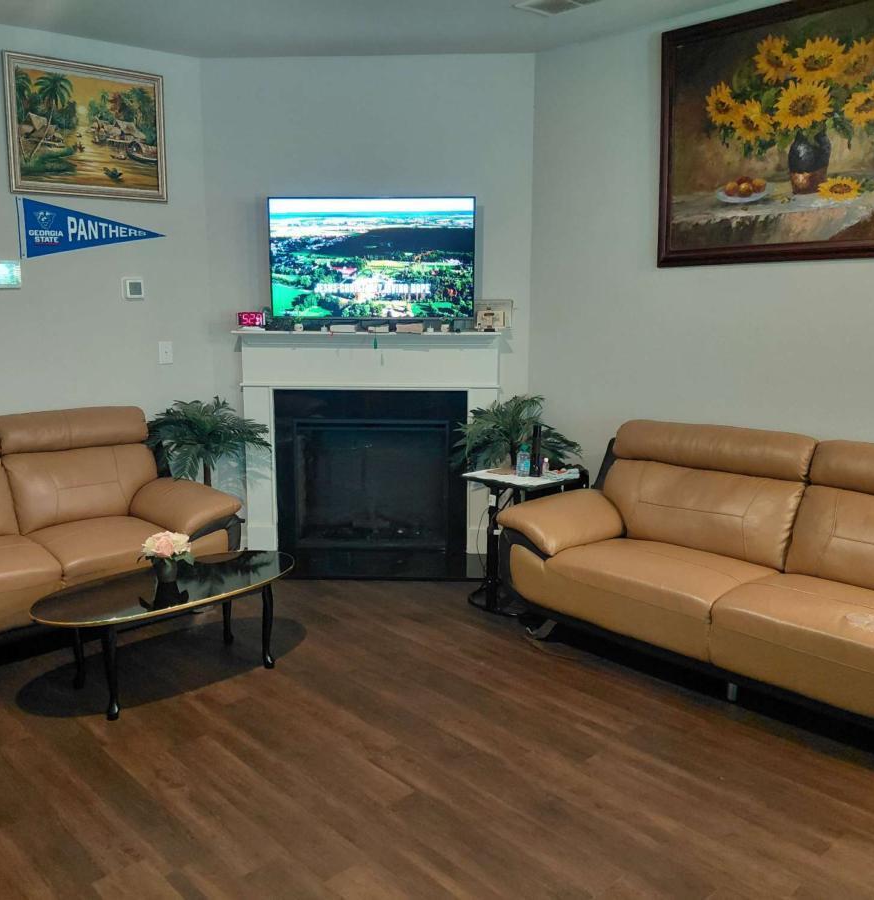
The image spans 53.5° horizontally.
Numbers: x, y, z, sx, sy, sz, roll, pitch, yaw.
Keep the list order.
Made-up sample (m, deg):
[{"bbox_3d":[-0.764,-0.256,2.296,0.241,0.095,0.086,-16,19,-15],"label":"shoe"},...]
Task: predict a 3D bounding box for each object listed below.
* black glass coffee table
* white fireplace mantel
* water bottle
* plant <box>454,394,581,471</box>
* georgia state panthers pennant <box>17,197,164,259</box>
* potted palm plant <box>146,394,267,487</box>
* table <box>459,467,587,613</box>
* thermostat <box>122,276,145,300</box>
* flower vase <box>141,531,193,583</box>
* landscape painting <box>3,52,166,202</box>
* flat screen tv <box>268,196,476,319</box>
[{"bbox_3d":[-1.036,0.709,3.425,0.575,0.387,1.140,8,12,42],"label":"black glass coffee table"},{"bbox_3d":[-0.401,-0.032,5.149,1.545,1.331,0.220,0,9,3],"label":"white fireplace mantel"},{"bbox_3d":[0.422,0.049,4.213,0.065,0.158,0.065,8,12,42],"label":"water bottle"},{"bbox_3d":[0.454,0.178,4.931,0.722,0.990,0.686,0,9,3],"label":"plant"},{"bbox_3d":[-1.880,-1.198,4.765,0.756,0.312,0.012,-6,10,-34],"label":"georgia state panthers pennant"},{"bbox_3d":[-1.321,0.172,5.051,0.717,0.968,0.681,0,9,3],"label":"potted palm plant"},{"bbox_3d":[0.453,0.443,4.305,0.480,0.650,0.447,-7,11,-41],"label":"table"},{"bbox_3d":[-1.722,-0.912,4.910,0.124,0.124,0.028,-6,10,-34],"label":"thermostat"},{"bbox_3d":[-1.070,0.420,3.415,0.182,0.186,0.202,8,12,42],"label":"flower vase"},{"bbox_3d":[-1.876,-1.711,4.676,0.807,0.684,0.045,-6,10,-34],"label":"landscape painting"},{"bbox_3d":[-0.378,-1.108,5.048,1.204,0.700,0.065,0,9,3],"label":"flat screen tv"}]

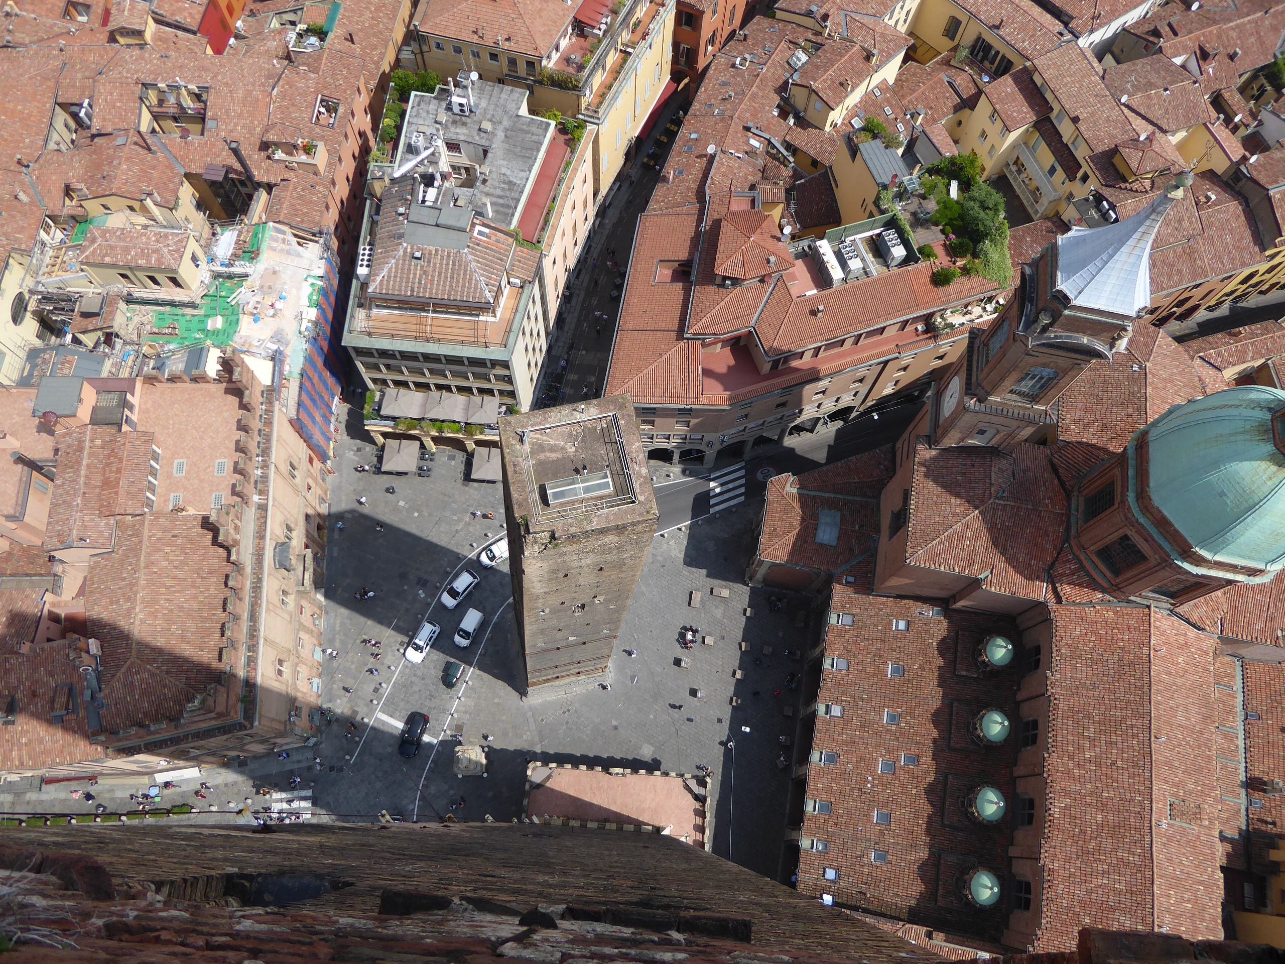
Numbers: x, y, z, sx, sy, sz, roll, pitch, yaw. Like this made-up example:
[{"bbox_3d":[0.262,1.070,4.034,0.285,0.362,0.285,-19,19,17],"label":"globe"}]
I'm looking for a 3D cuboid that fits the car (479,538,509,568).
[{"bbox_3d":[-15.202,7.410,98.142,4.150,1.820,1.740,-29,73,-12],"label":"car"}]

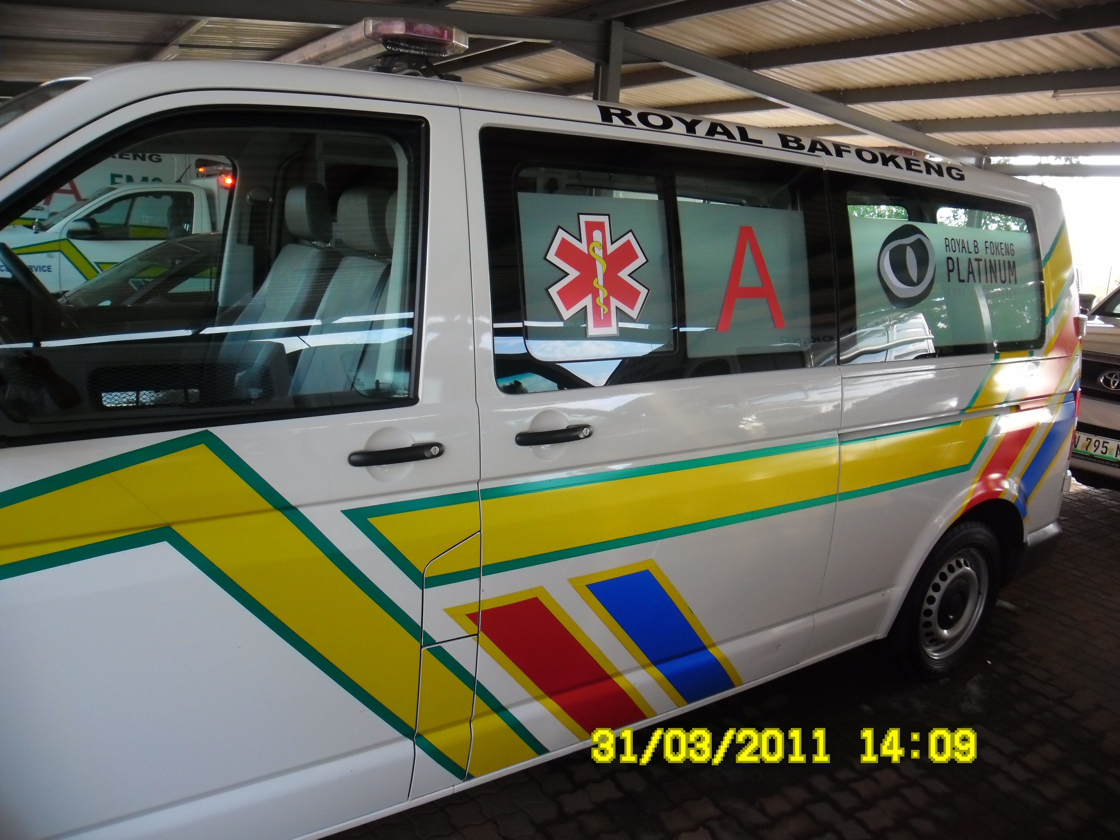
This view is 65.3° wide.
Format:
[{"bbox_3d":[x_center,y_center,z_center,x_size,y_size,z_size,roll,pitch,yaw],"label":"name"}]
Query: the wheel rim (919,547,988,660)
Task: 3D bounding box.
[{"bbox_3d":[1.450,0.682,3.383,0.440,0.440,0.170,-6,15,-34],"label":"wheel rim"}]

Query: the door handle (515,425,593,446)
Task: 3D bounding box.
[{"bbox_3d":[-0.015,0.034,2.019,0.215,0.036,0.045,-6,15,-34],"label":"door handle"}]

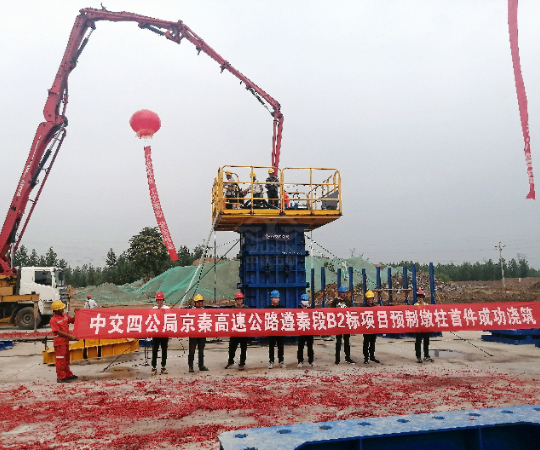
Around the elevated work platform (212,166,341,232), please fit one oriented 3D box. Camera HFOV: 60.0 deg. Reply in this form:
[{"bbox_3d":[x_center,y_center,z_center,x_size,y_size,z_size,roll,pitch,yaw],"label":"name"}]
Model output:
[{"bbox_3d":[0.050,-0.731,15.539,3.620,1.460,3.700,0,-7,-9],"label":"elevated work platform"}]

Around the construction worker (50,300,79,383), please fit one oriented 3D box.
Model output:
[{"bbox_3d":[-4.365,2.464,9.983,0.580,1.680,0.470,-2,-7,7],"label":"construction worker"}]

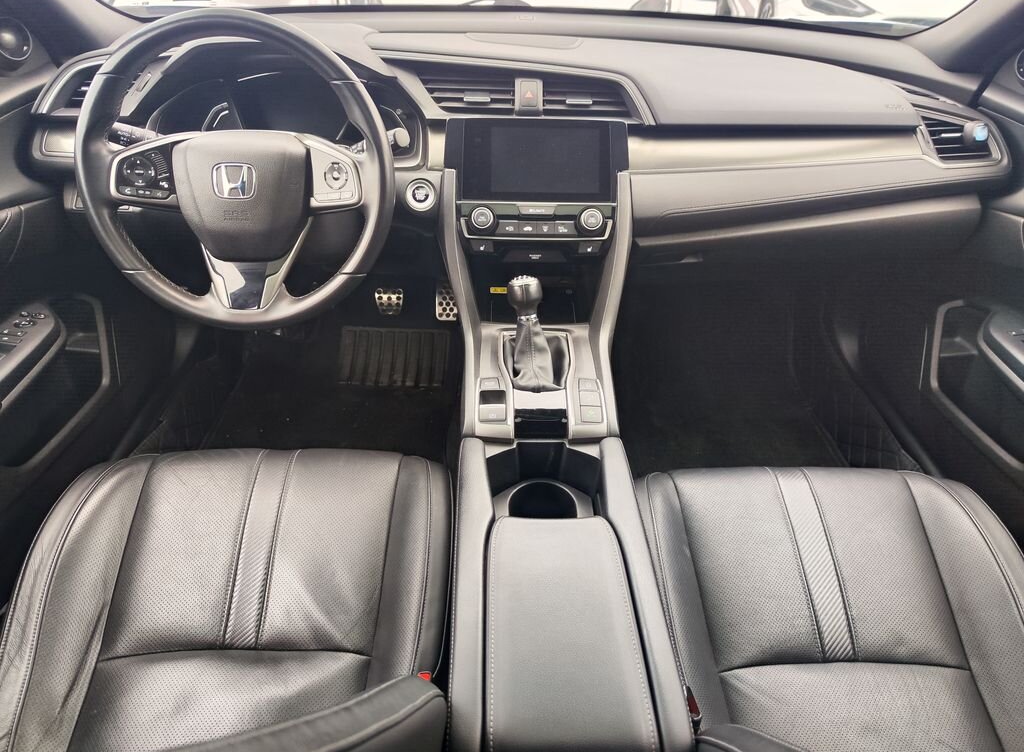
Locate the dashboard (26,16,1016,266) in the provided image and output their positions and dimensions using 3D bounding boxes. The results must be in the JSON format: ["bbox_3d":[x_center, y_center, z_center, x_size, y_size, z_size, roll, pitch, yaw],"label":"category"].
[{"bbox_3d":[0.025,-0.381,1.081,1.450,0.300,0.460,1,36,-2],"label":"dashboard"}]

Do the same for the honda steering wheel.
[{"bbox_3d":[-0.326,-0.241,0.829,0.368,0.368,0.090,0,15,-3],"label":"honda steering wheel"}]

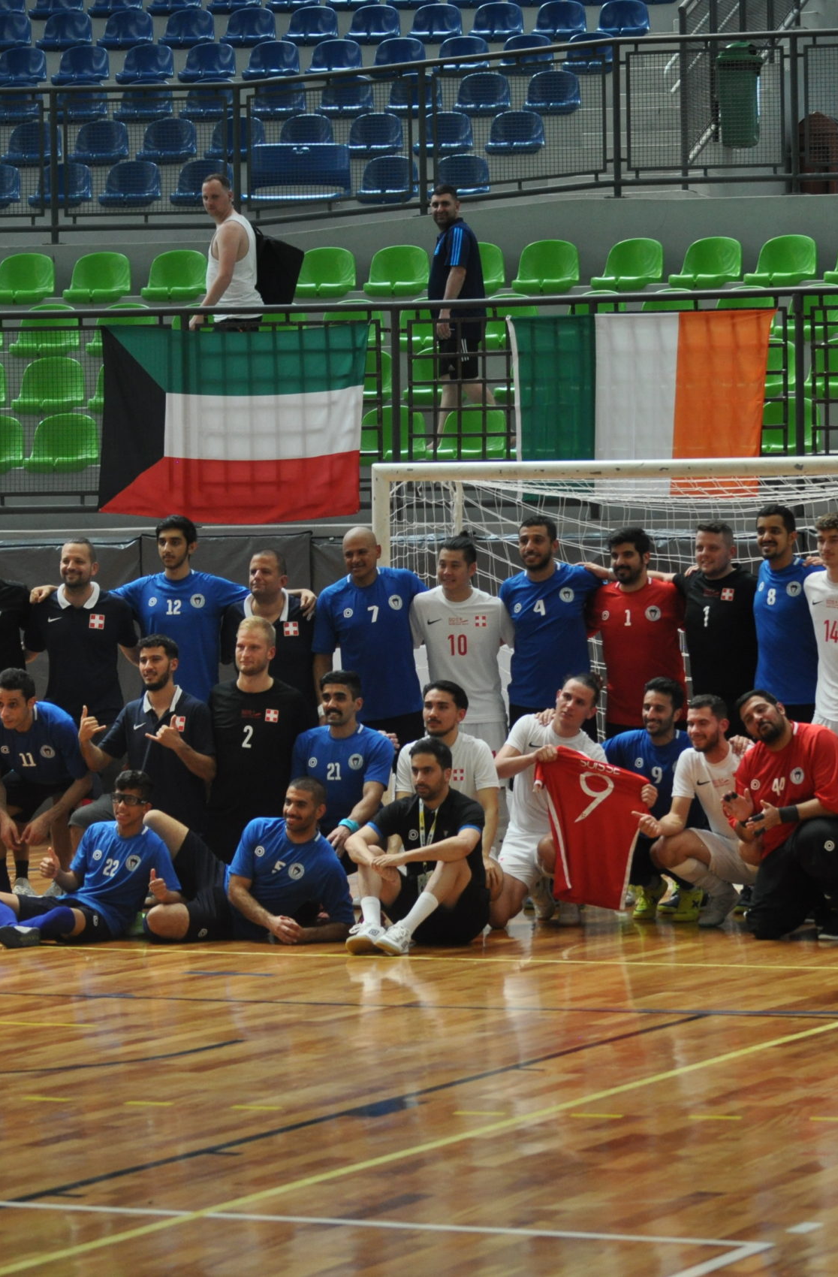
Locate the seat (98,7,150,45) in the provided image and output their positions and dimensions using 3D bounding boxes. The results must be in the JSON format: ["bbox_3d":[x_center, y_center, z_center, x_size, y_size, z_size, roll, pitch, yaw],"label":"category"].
[{"bbox_3d":[-2.498,-5.174,37.200,0.450,0.390,0.420,0,1,8],"label":"seat"}]

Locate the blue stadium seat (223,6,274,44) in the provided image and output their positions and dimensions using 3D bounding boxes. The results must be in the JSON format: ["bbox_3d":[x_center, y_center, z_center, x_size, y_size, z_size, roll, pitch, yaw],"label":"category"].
[{"bbox_3d":[-1.458,-5.221,37.400,0.430,0.350,0.400,0,0,11],"label":"blue stadium seat"}]

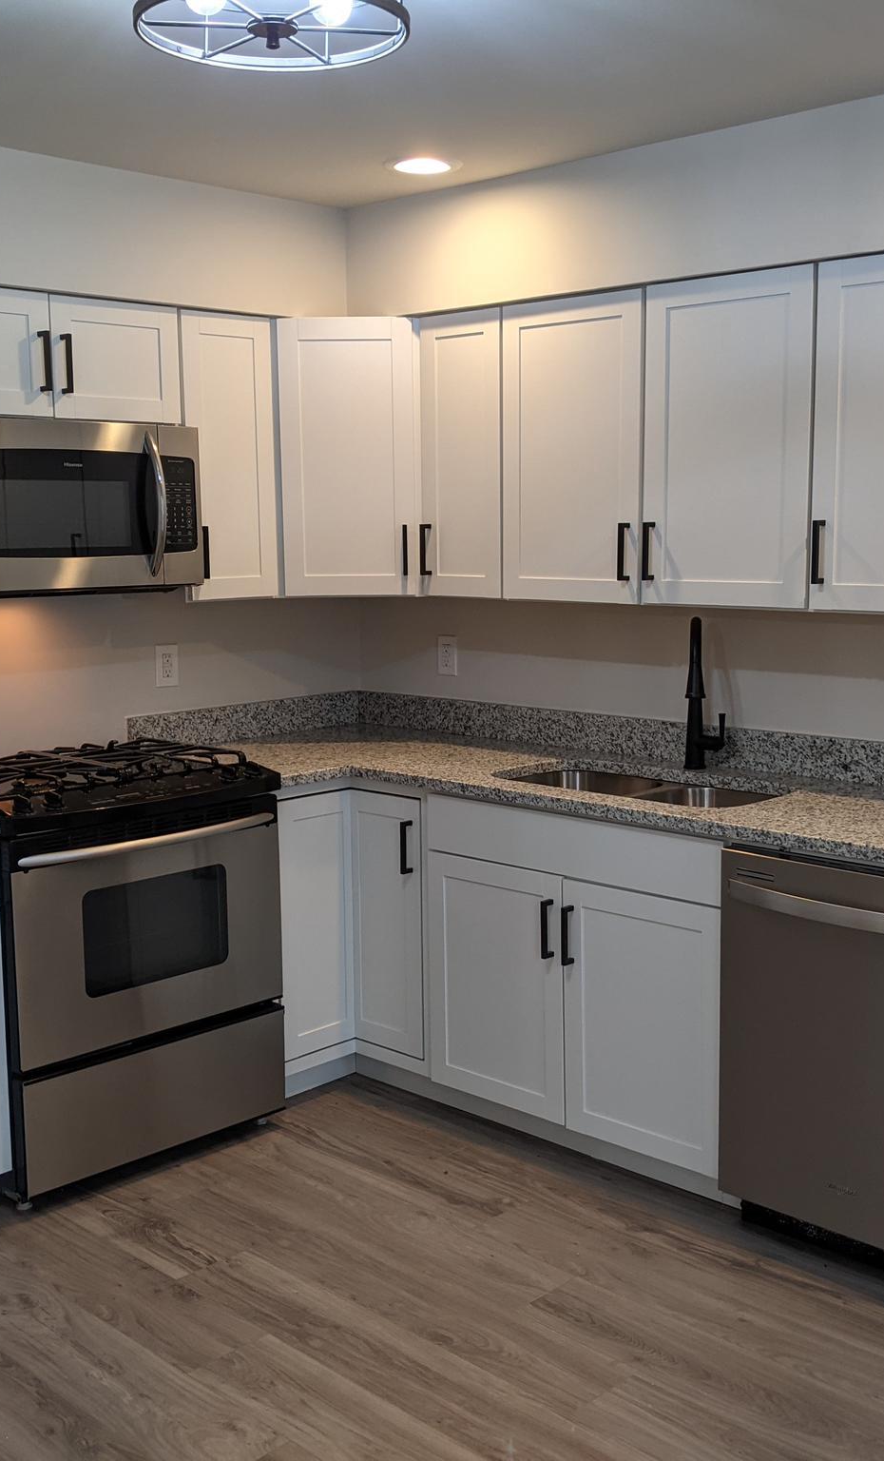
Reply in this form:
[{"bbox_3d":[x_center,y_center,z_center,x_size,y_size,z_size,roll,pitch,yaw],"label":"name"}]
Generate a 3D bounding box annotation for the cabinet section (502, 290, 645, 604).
[{"bbox_3d":[0.433,-0.715,3.926,0.455,0.757,0.327,7,11,44],"label":"cabinet section"}]

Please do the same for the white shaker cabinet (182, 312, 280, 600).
[{"bbox_3d":[-0.685,-0.749,4.214,0.325,0.761,0.305,7,11,44],"label":"white shaker cabinet"}]

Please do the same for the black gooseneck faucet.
[{"bbox_3d":[0.672,-0.087,3.868,0.107,0.403,0.240,1,8,9],"label":"black gooseneck faucet"}]

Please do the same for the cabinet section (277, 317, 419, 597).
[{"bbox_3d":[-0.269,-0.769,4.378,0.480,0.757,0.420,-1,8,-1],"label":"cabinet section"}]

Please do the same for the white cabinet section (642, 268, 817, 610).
[{"bbox_3d":[0.762,-0.675,3.612,0.459,0.757,0.327,7,11,44],"label":"white cabinet section"}]

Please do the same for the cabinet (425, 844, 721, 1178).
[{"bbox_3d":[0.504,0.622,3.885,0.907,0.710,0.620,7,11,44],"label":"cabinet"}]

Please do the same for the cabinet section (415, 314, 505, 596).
[{"bbox_3d":[0.159,-0.748,4.188,0.305,0.757,0.327,7,11,44],"label":"cabinet section"}]

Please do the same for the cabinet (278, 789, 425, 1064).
[{"bbox_3d":[-0.252,0.501,4.425,0.900,0.800,0.900,7,11,44],"label":"cabinet"}]

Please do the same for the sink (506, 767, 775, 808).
[{"bbox_3d":[0.499,0.251,3.828,0.790,0.200,0.425,7,11,44],"label":"sink"}]

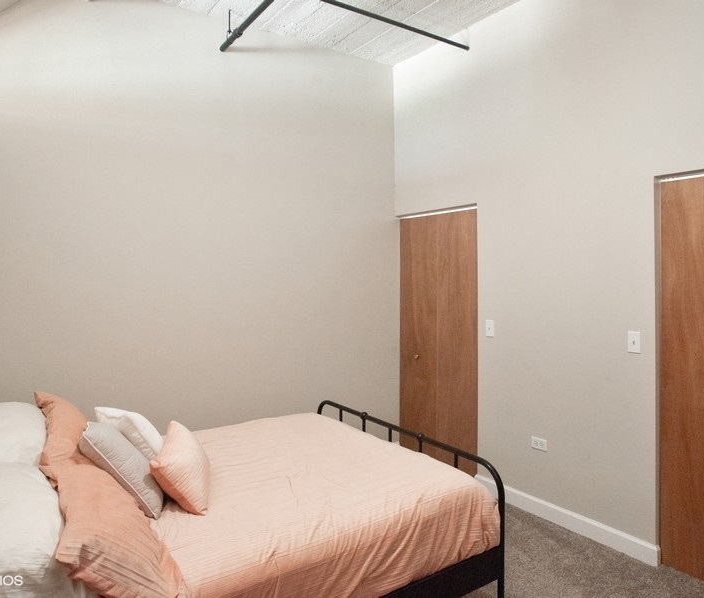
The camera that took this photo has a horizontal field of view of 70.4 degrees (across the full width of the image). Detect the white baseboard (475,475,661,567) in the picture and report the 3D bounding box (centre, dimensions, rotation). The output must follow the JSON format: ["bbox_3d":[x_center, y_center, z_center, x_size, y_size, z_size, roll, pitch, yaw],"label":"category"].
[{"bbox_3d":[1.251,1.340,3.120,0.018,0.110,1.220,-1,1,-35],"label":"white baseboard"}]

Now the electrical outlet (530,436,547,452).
[{"bbox_3d":[1.197,0.927,3.191,0.010,0.071,0.115,-1,1,-35],"label":"electrical outlet"}]

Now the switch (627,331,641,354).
[{"bbox_3d":[1.523,0.234,2.698,0.014,0.115,0.071,-1,1,-35],"label":"switch"}]

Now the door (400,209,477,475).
[{"bbox_3d":[0.713,0.347,4.013,0.040,2.030,0.890,-1,1,-35],"label":"door"}]

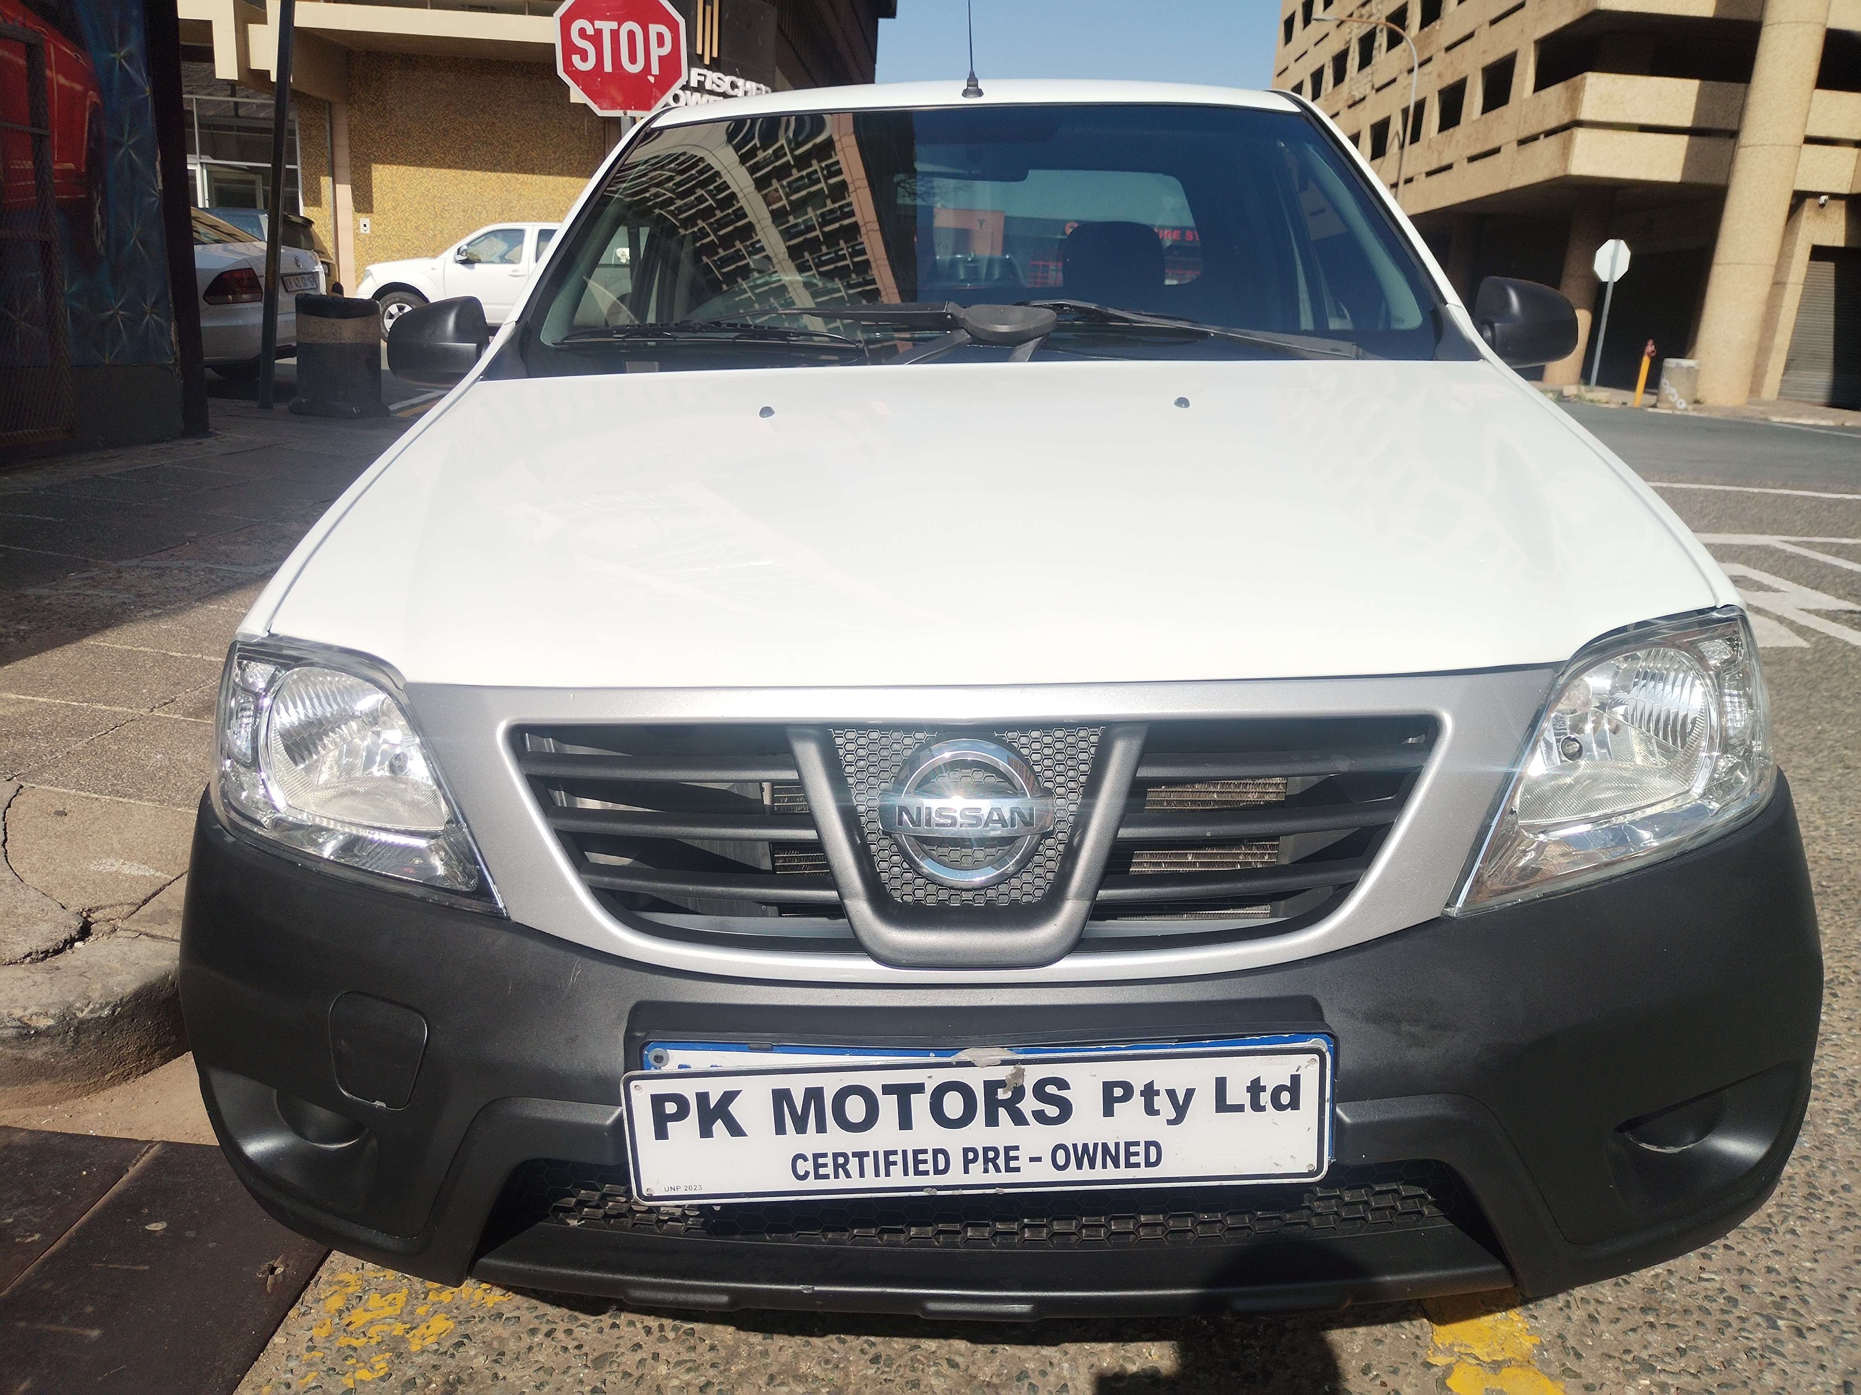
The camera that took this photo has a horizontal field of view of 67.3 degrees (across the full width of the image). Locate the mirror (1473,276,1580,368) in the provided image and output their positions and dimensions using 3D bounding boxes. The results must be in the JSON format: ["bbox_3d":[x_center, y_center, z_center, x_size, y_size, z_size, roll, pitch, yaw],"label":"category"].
[{"bbox_3d":[0.974,-0.613,2.280,0.190,0.152,0.125,-1,14,2],"label":"mirror"}]

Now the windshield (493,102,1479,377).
[{"bbox_3d":[0.070,-0.744,2.224,1.370,0.170,0.740,-1,52,2],"label":"windshield"}]

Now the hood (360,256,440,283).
[{"bbox_3d":[-7.980,-6.600,21.600,1.200,0.300,1.500,-1,15,3],"label":"hood"}]

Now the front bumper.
[{"bbox_3d":[0.041,0.305,1.249,1.660,0.440,0.450,-1,14,2],"label":"front bumper"}]

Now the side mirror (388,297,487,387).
[{"bbox_3d":[-0.833,-0.603,2.360,0.190,0.152,0.125,-1,14,2],"label":"side mirror"}]

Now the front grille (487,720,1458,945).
[{"bbox_3d":[0.030,0.107,1.065,0.700,0.180,0.120,-1,14,2],"label":"front grille"}]

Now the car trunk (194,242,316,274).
[{"bbox_3d":[-5.620,-3.620,11.600,0.550,0.360,1.200,-2,15,9],"label":"car trunk"}]

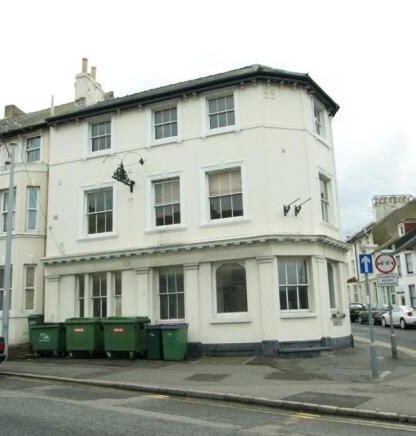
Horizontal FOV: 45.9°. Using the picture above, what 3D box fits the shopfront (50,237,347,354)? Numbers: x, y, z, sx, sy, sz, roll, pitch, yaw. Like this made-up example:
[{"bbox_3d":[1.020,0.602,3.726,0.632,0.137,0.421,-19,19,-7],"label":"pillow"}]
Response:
[{"bbox_3d":[-0.537,3.168,18.410,11.100,3.800,4.000,-7,-12,21],"label":"shopfront"}]

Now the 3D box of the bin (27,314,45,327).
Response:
[{"bbox_3d":[-6.475,4.352,19.007,0.650,1.200,0.750,-7,-12,21],"label":"bin"}]

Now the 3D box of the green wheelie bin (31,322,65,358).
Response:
[{"bbox_3d":[-5.645,4.399,17.676,1.270,1.180,0.820,-7,-12,21],"label":"green wheelie bin"}]

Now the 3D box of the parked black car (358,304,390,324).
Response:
[{"bbox_3d":[12.004,6.687,34.143,1.700,1.420,4.150,-2,-11,1],"label":"parked black car"}]

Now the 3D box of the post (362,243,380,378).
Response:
[{"bbox_3d":[3.815,2.156,11.500,0.380,3.020,0.300,-3,-12,7],"label":"post"}]

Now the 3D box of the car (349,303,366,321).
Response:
[{"bbox_3d":[11.633,7.733,39.887,1.720,1.450,4.250,-2,-11,1],"label":"car"}]

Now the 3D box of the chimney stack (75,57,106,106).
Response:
[{"bbox_3d":[-5.608,-6.048,23.513,0.680,2.350,1.400,-7,-12,21],"label":"chimney stack"}]

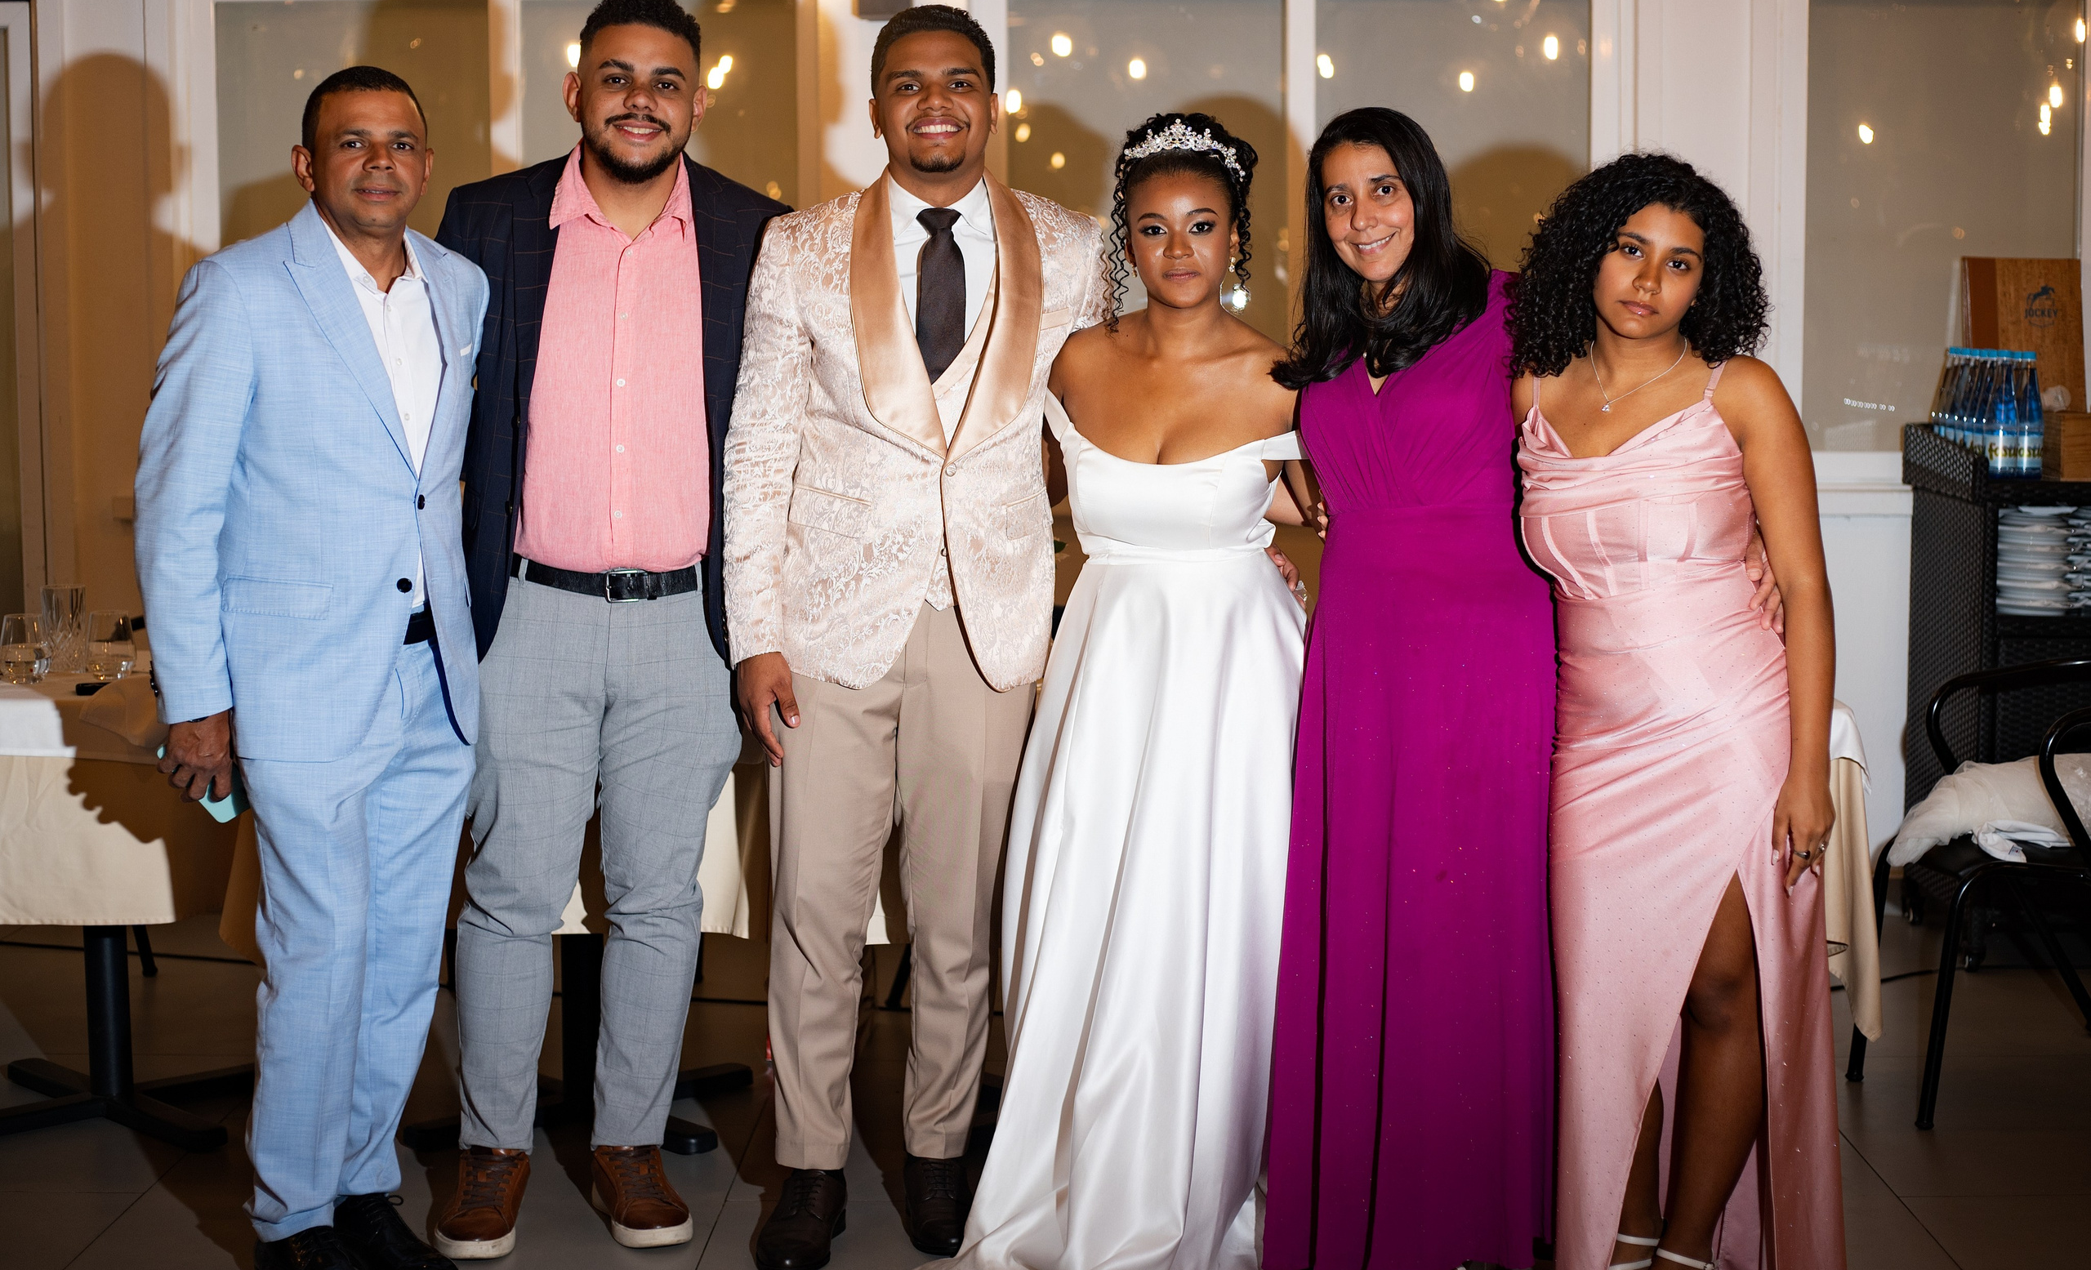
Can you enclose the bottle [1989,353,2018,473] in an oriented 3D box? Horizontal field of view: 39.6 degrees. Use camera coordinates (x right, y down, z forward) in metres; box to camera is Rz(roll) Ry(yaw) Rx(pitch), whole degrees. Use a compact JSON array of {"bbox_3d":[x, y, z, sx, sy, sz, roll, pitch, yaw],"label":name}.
[{"bbox_3d":[1.918,-0.442,5.822,0.063,0.255,0.063,0,7,1],"label":"bottle"}]

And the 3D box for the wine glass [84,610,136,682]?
[{"bbox_3d":[-1.553,0.018,4.821,0.085,0.112,0.085,0,7,1],"label":"wine glass"}]

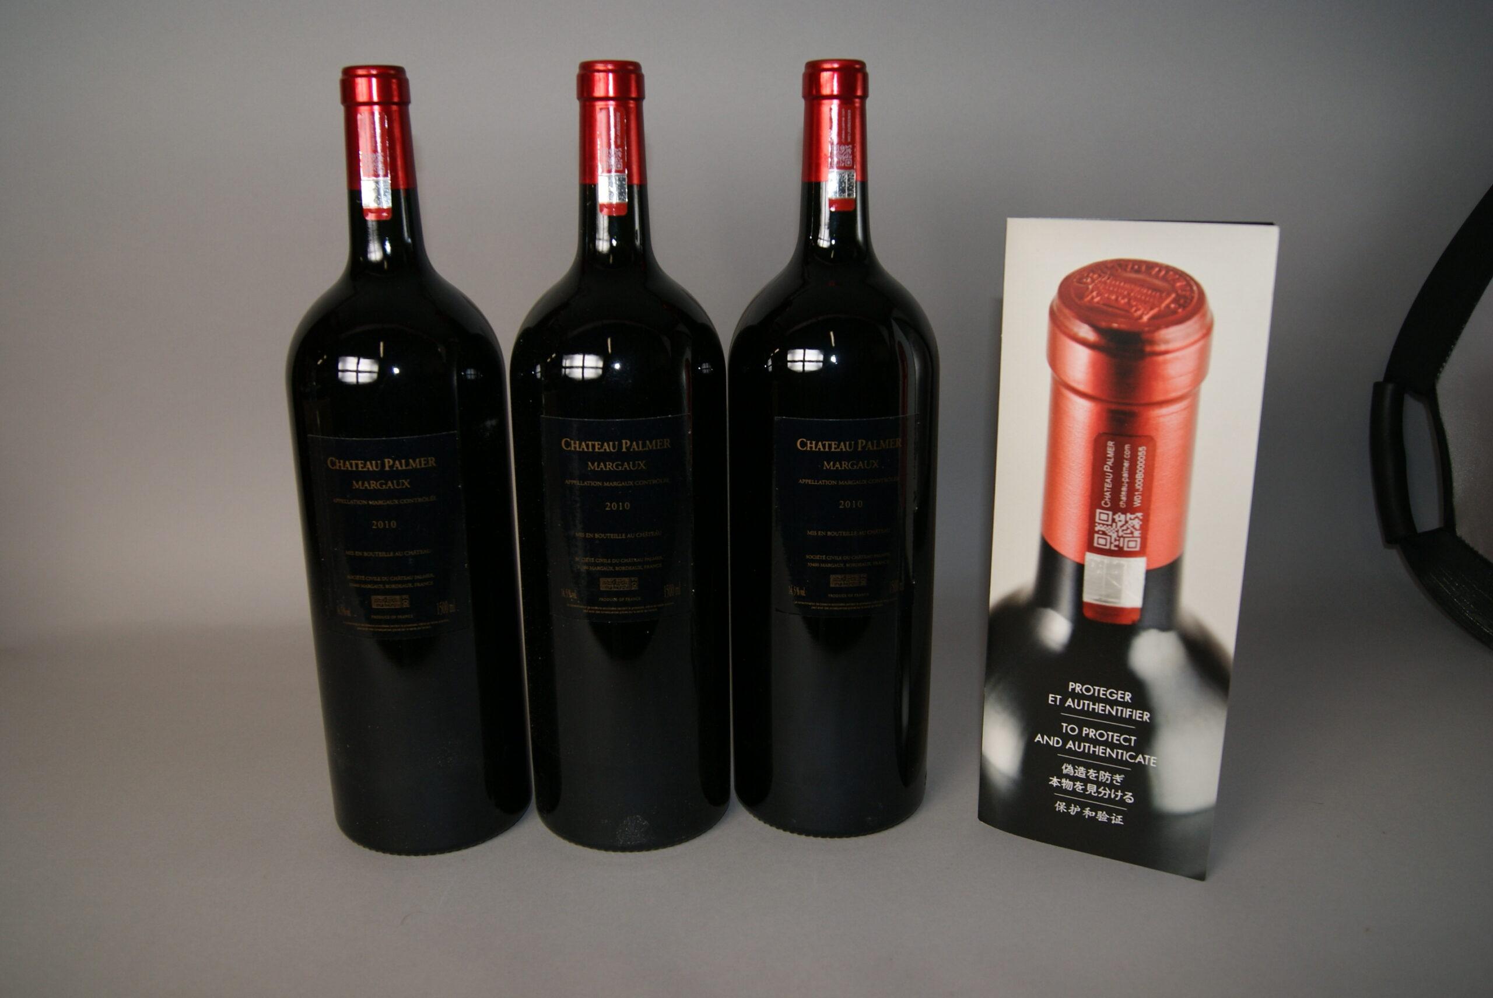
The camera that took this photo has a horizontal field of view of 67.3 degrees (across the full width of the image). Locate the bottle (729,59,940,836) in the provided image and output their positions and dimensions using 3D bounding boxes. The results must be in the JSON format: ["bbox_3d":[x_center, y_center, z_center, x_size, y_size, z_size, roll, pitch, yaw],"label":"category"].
[{"bbox_3d":[0.041,-0.019,0.539,0.100,0.358,0.100,-1,14,-3],"label":"bottle"}]

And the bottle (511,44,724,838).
[{"bbox_3d":[-0.059,-0.016,0.529,0.100,0.358,0.100,-2,14,-5],"label":"bottle"}]

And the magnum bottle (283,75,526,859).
[{"bbox_3d":[-0.163,-0.016,0.533,0.100,0.358,0.100,-3,14,-10],"label":"magnum bottle"}]

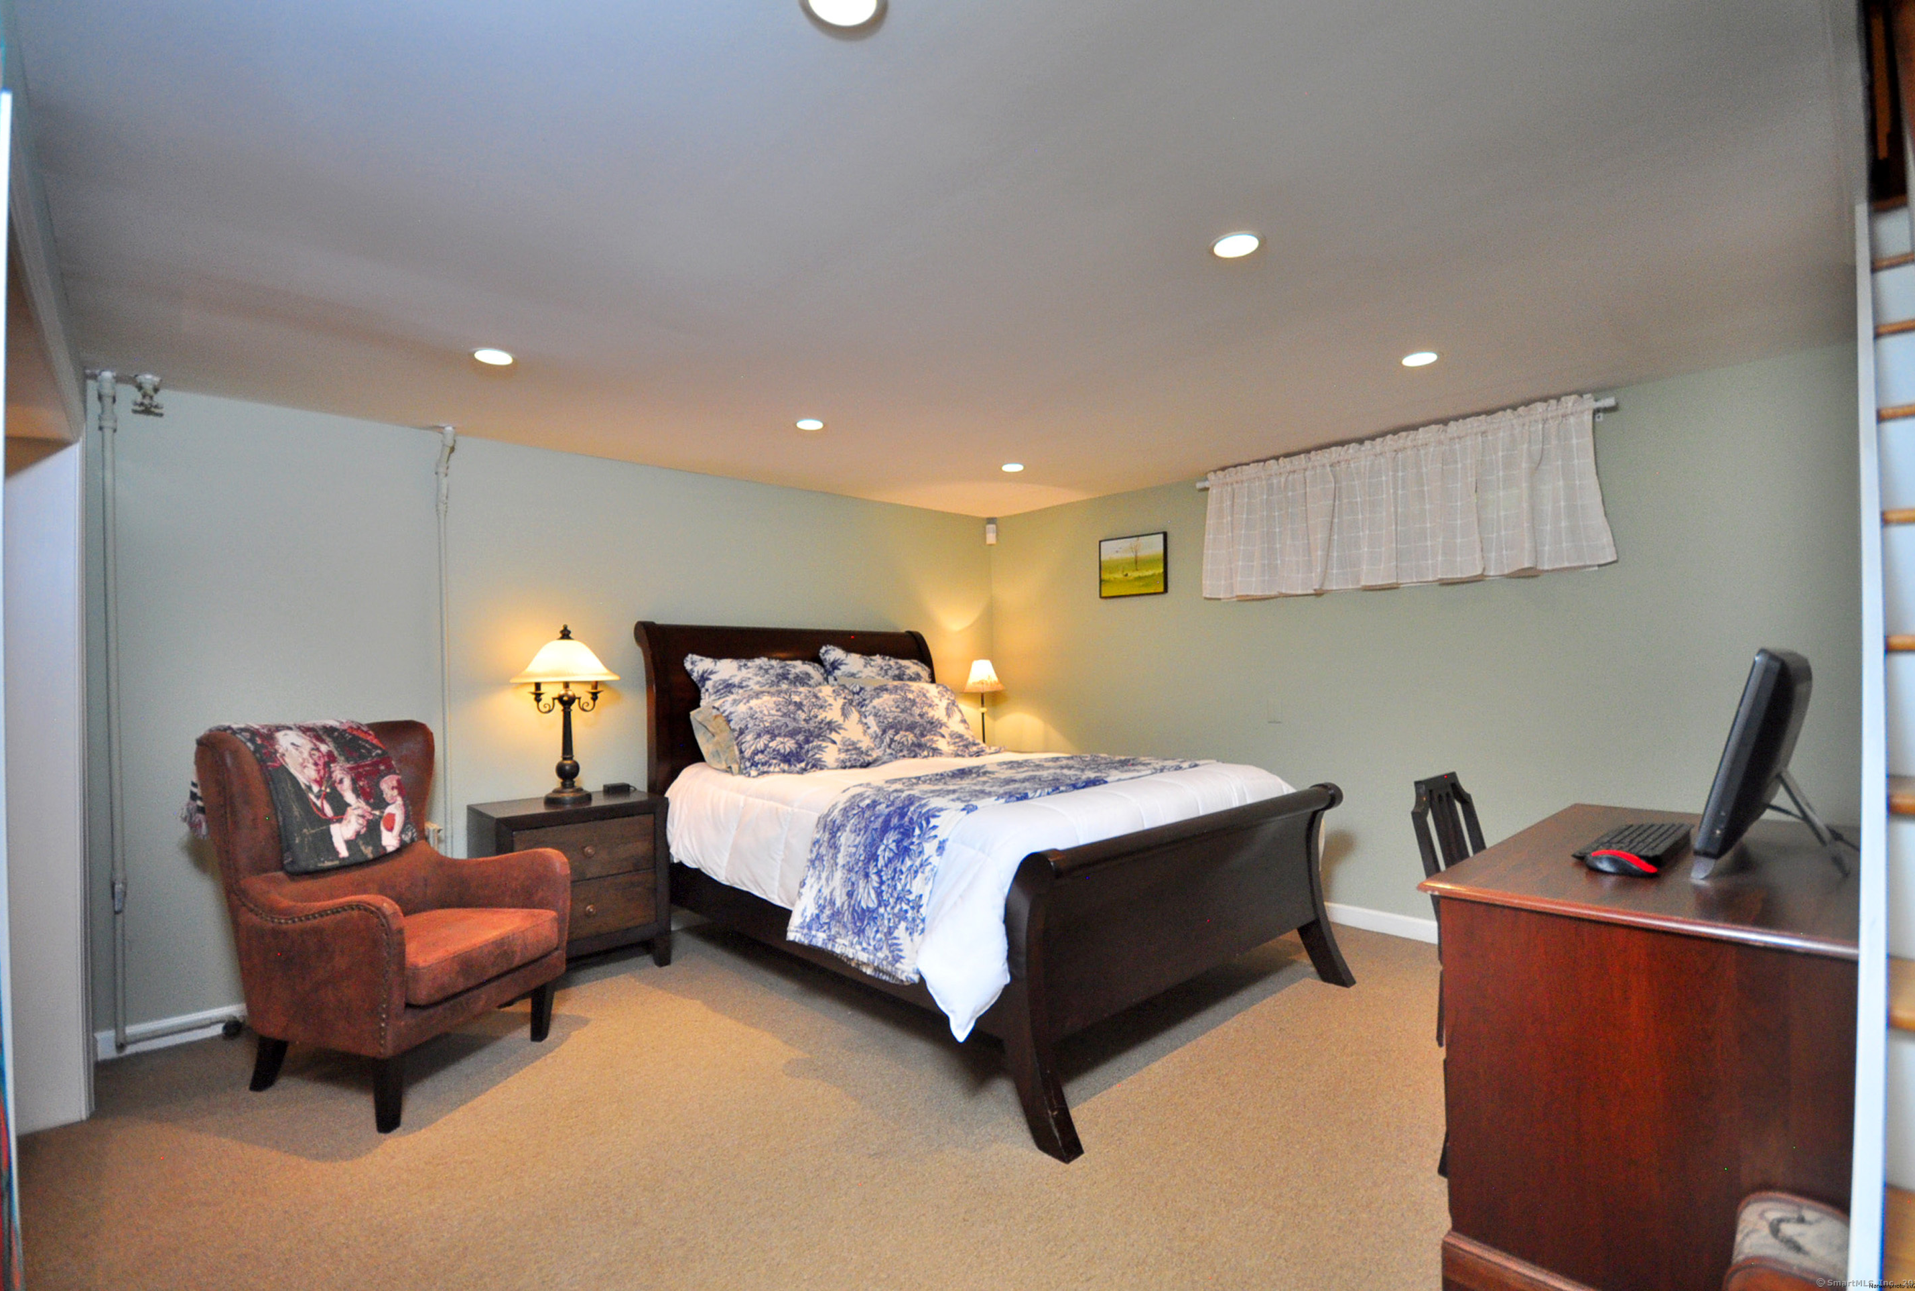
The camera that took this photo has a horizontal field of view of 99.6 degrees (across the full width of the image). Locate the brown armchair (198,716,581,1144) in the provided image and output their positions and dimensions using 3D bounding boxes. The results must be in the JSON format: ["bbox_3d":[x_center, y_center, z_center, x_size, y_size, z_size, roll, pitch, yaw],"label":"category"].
[{"bbox_3d":[-1.701,0.754,2.488,0.730,1.040,0.700,-1,0,20],"label":"brown armchair"}]

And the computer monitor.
[{"bbox_3d":[1.687,0.228,1.670,0.500,0.450,0.220,0,0,-42],"label":"computer monitor"}]

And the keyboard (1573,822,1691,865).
[{"bbox_3d":[1.516,0.443,1.802,0.460,0.025,0.140,0,0,-42],"label":"keyboard"}]

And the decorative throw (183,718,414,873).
[{"bbox_3d":[-1.942,0.437,2.453,0.320,0.420,0.460,-1,0,20],"label":"decorative throw"}]

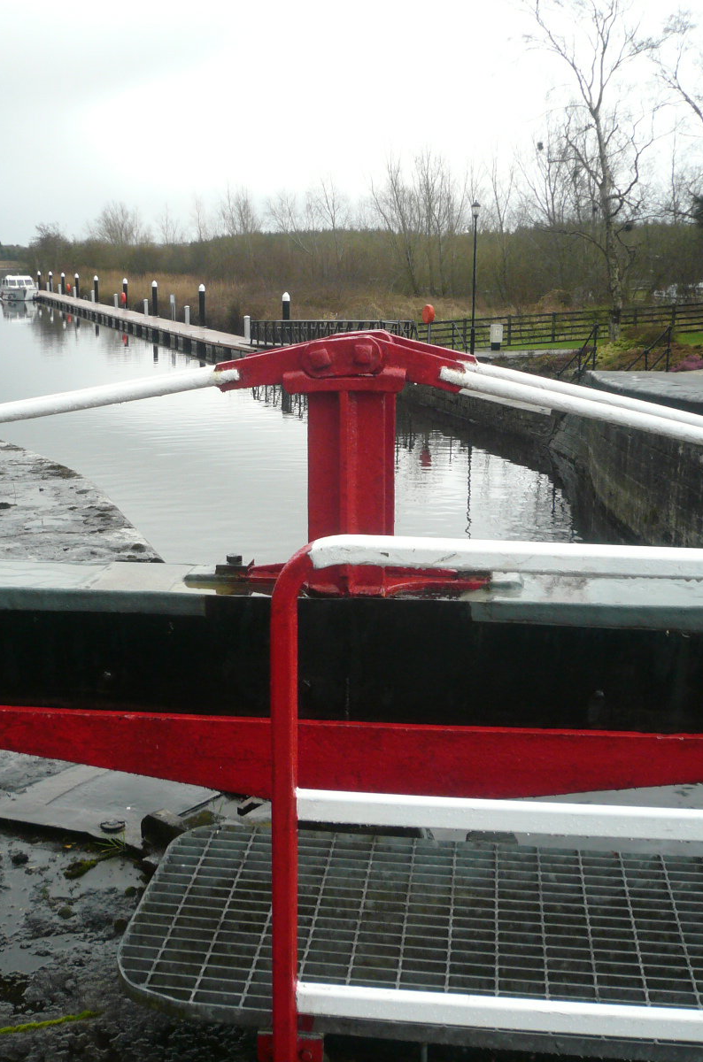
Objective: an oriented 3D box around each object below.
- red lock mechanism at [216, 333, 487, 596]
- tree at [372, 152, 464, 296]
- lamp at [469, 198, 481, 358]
[{"bbox_3d":[-0.010,-0.192,3.097,0.690,0.675,0.290,2,13,6],"label":"red lock mechanism"},{"bbox_3d":[4.514,-20.621,77.334,6.500,9.460,6.000,0,13,0],"label":"tree"},{"bbox_3d":[3.672,-7.509,34.183,0.360,4.550,0.360,0,13,0],"label":"lamp"}]

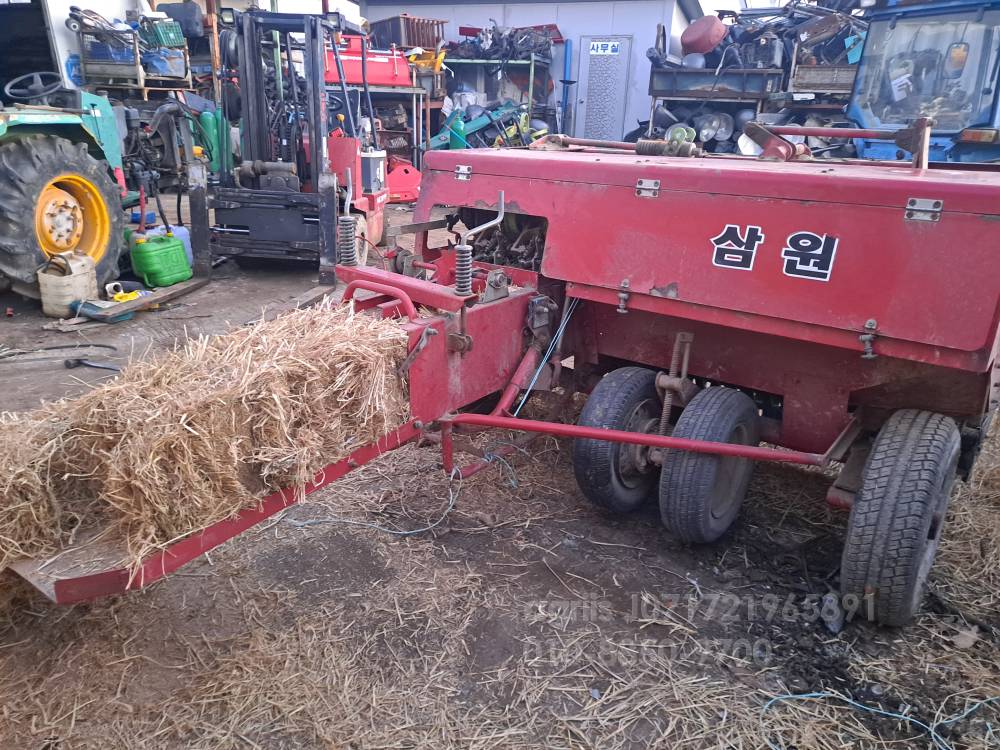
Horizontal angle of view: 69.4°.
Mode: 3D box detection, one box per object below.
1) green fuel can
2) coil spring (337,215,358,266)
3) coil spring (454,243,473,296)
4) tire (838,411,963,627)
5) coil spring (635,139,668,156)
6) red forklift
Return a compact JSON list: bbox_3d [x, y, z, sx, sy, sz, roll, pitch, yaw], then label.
[{"bbox_3d":[-2.721,-0.936,5.806,0.220,0.360,0.420,8,22,18],"label":"green fuel can"},{"bbox_3d":[-0.502,-0.440,2.370,0.051,0.148,0.051,17,26,36],"label":"coil spring"},{"bbox_3d":[-0.106,-0.305,2.100,0.050,0.138,0.050,0,21,0],"label":"coil spring"},{"bbox_3d":[1.155,0.410,2.083,0.190,0.620,0.620,15,26,34],"label":"tire"},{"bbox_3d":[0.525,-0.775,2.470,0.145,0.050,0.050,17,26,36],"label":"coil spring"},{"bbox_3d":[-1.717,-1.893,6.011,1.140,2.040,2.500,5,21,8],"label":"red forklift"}]

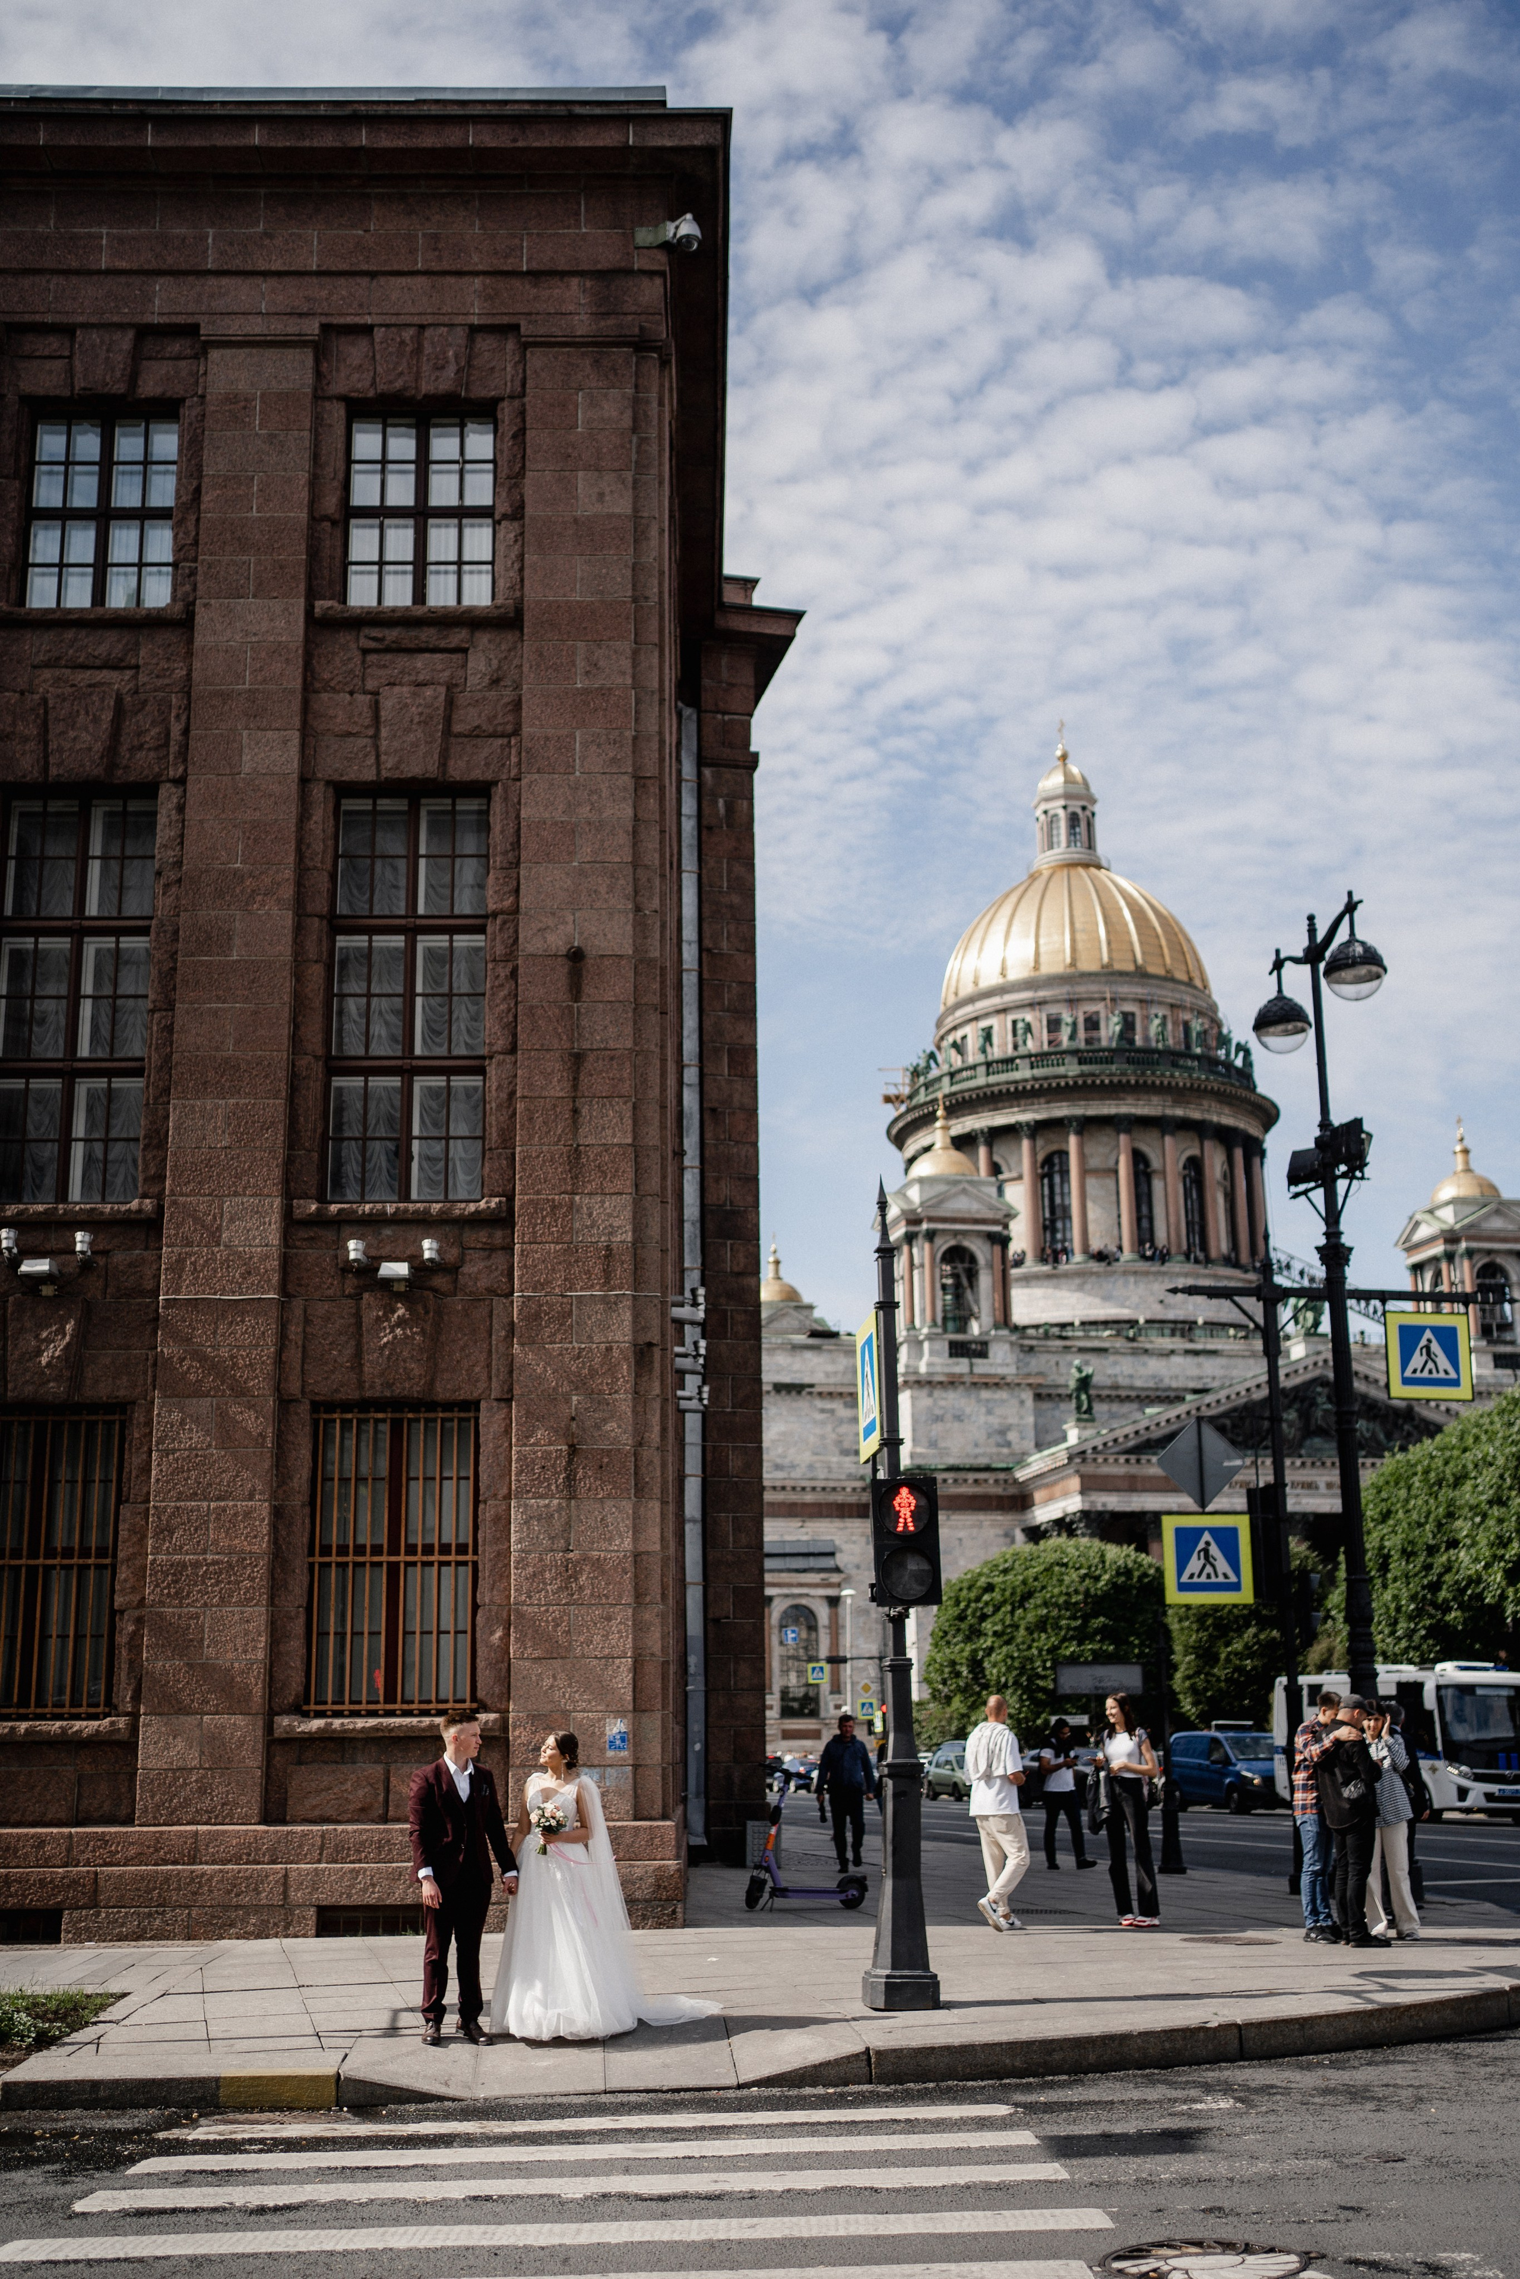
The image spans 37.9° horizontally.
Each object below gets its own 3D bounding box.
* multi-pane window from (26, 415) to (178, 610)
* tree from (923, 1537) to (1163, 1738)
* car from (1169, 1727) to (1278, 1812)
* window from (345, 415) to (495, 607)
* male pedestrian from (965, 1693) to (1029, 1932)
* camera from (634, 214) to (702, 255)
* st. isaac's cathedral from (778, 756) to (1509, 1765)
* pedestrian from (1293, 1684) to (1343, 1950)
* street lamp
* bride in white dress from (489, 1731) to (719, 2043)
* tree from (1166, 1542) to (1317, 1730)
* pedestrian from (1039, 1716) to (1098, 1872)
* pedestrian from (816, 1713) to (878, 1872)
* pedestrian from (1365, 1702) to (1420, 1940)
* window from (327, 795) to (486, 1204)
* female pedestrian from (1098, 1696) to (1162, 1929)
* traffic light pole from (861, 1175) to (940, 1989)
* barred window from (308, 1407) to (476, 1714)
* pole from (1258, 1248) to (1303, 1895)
[{"bbox_3d":[-6.262,-5.984,21.083,1.385,2.073,0.200,0,-14,-1],"label":"multi-pane window"},{"bbox_3d":[9.454,17.249,73.998,8.042,7.805,7.640,-1,-14,0],"label":"tree"},{"bbox_3d":[12.236,16.061,56.244,1.980,1.920,5.100,2,-15,-11],"label":"car"},{"bbox_3d":[-3.289,-6.105,21.480,1.427,2.064,0.180,0,-15,-2],"label":"window"},{"bbox_3d":[1.850,5.229,17.238,0.480,1.745,0.380,-13,-19,40],"label":"male pedestrian"},{"bbox_3d":[-0.822,-8.721,21.205,0.450,0.320,0.550,11,-18,-39],"label":"camera"},{"bbox_3d":[32.413,4.904,218.691,108.000,101.500,98.000,2,-15,-13],"label":"st. isaac's cathedral"},{"bbox_3d":[4.001,4.883,16.020,0.440,1.732,0.480,3,-15,-15],"label":"pedestrian"},{"bbox_3d":[5.402,2.234,20.459,0.750,9.050,2.200,2,-14,-11],"label":"street lamp"},{"bbox_3d":[-0.935,4.354,13.111,1.240,1.663,1.000,-3,-15,9],"label":"bride in white dress"},{"bbox_3d":[13.458,14.907,62.867,4.600,6.835,4.600,-1,-15,0],"label":"tree"},{"bbox_3d":[3.507,7.522,25.508,0.550,1.643,0.520,-10,-17,30],"label":"pedestrian"},{"bbox_3d":[0.978,7.543,25.619,0.680,1.729,0.500,-1,-15,0],"label":"pedestrian"},{"bbox_3d":[4.554,4.962,16.211,0.460,1.664,0.400,-15,-20,42],"label":"pedestrian"},{"bbox_3d":[-3.181,-1.302,19.939,1.387,3.865,0.200,0,-14,-1],"label":"window"},{"bbox_3d":[2.883,5.209,17.239,0.450,1.731,0.300,-10,-17,31],"label":"female pedestrian"},{"bbox_3d":[0.839,2.781,14.050,0.480,5.128,0.500,-1,-15,0],"label":"traffic light pole"},{"bbox_3d":[-3.082,3.508,18.567,1.378,2.527,0.200,0,-14,-1],"label":"barred window"},{"bbox_3d":[4.827,3.771,20.381,0.330,6.012,0.330,-1,-14,0],"label":"pole"}]

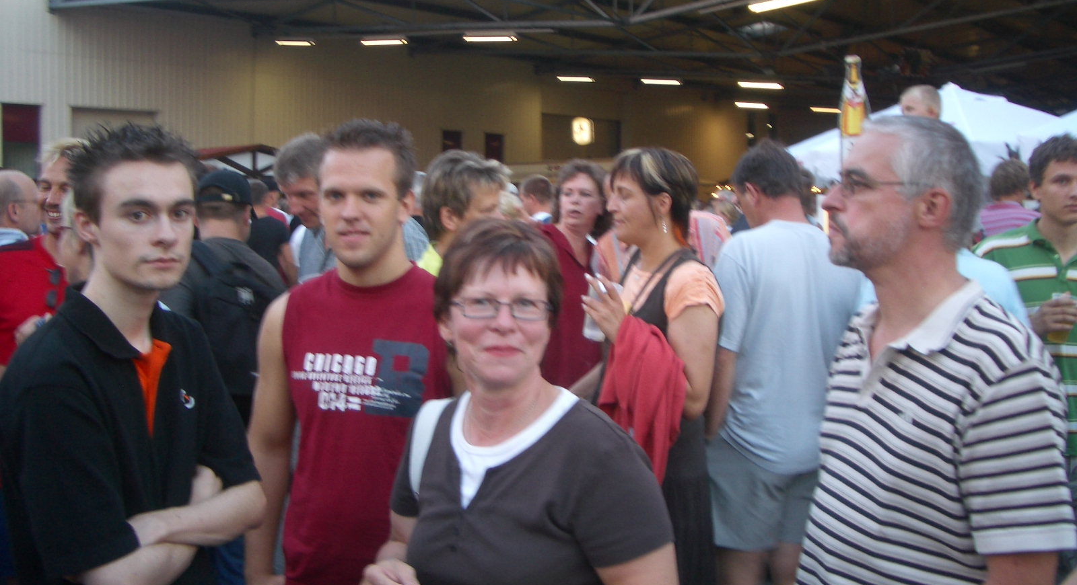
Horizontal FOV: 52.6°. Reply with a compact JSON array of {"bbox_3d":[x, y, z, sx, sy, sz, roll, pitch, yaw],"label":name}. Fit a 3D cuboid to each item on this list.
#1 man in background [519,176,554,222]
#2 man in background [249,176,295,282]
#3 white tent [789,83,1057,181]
[{"bbox_3d":[-0.013,0.161,6.574,0.350,1.750,0.520,4,7,42],"label":"man in background"},{"bbox_3d":[-1.802,0.110,7.173,0.520,1.750,0.350,1,5,15],"label":"man in background"},{"bbox_3d":[5.150,-1.091,13.707,3.000,3.020,3.000,-3,6,-30],"label":"white tent"}]

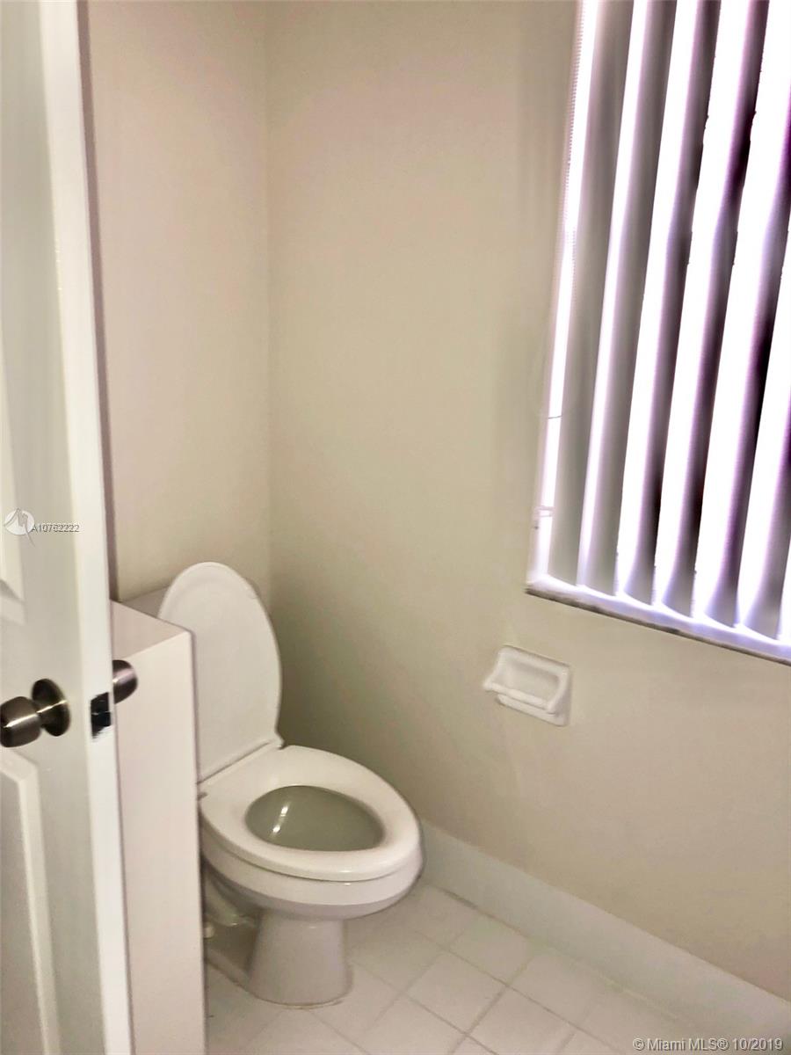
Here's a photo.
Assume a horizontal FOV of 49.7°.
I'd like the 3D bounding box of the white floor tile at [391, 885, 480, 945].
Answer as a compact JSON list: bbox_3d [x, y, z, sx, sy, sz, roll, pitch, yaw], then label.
[{"bbox_3d":[0.095,0.904,1.982,0.153,0.010,0.145,14,19,36],"label":"white floor tile"}]

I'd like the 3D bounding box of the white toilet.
[{"bbox_3d":[-0.275,0.507,1.785,0.769,0.833,0.450,14,19,36],"label":"white toilet"}]

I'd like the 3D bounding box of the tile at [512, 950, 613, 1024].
[{"bbox_3d":[0.343,0.963,1.795,0.153,0.010,0.145,14,19,36],"label":"tile"}]

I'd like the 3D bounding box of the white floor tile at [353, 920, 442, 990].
[{"bbox_3d":[-0.001,0.932,1.865,0.153,0.010,0.153,14,19,36],"label":"white floor tile"}]

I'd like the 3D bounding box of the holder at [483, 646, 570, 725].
[{"bbox_3d":[0.268,0.341,1.765,0.168,0.134,0.087,14,19,36],"label":"holder"}]

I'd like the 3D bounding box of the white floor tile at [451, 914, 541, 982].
[{"bbox_3d":[0.219,0.933,1.889,0.153,0.010,0.145,14,19,36],"label":"white floor tile"}]

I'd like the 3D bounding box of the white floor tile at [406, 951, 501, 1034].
[{"bbox_3d":[0.123,0.962,1.771,0.153,0.010,0.153,14,19,36],"label":"white floor tile"}]

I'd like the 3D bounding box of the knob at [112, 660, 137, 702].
[{"bbox_3d":[-0.354,0.193,1.043,0.058,0.058,0.062,12,18,32],"label":"knob"}]

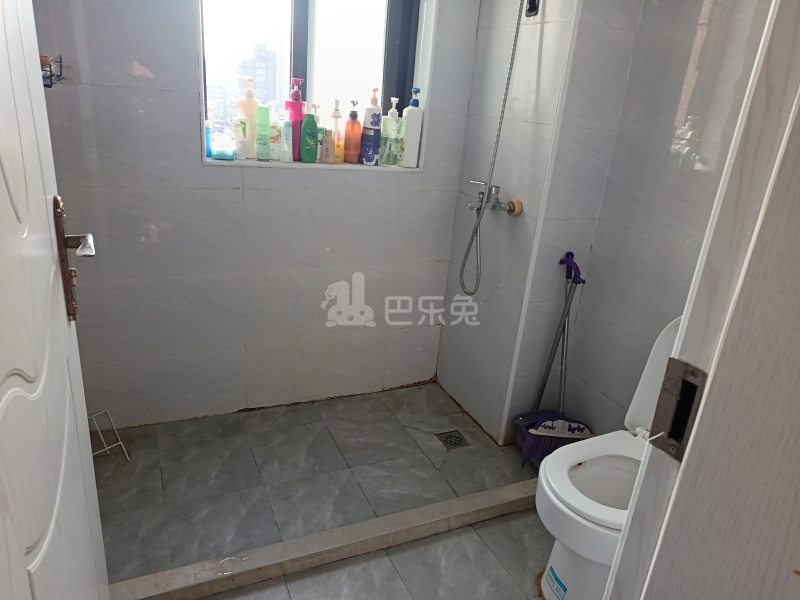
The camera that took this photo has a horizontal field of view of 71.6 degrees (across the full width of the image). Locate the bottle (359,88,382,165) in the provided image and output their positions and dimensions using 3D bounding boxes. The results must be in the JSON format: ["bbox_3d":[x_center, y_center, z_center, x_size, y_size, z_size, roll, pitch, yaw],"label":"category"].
[{"bbox_3d":[-0.106,-0.645,2.078,0.082,0.277,0.062,0,21,-14],"label":"bottle"}]

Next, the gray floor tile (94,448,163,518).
[{"bbox_3d":[-0.921,0.600,1.776,0.300,0.010,0.300,-5,23,-25],"label":"gray floor tile"}]

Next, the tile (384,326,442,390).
[{"bbox_3d":[0.054,0.253,2.479,0.260,0.280,0.010,-5,22,-25],"label":"tile"}]

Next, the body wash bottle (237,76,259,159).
[{"bbox_3d":[-0.538,-0.642,1.962,0.073,0.275,0.050,-2,22,-19],"label":"body wash bottle"}]

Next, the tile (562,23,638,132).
[{"bbox_3d":[0.627,-0.702,1.760,0.238,0.300,0.010,-5,22,-25],"label":"tile"}]

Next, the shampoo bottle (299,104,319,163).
[{"bbox_3d":[-0.327,-0.600,2.018,0.064,0.192,0.042,-2,22,-19],"label":"shampoo bottle"}]

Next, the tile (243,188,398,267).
[{"bbox_3d":[-0.289,-0.270,2.115,0.602,0.301,0.010,-5,22,-24],"label":"tile"}]

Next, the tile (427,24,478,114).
[{"bbox_3d":[0.196,-0.863,2.092,0.166,0.300,0.010,-5,22,-25],"label":"tile"}]

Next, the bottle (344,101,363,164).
[{"bbox_3d":[-0.172,-0.617,2.057,0.065,0.228,0.054,0,21,-14],"label":"bottle"}]

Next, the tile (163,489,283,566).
[{"bbox_3d":[-0.518,0.669,1.626,0.296,0.010,0.275,-5,22,-25],"label":"tile"}]

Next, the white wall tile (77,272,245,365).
[{"bbox_3d":[-0.856,0.060,1.969,0.600,0.302,0.010,-5,23,-25],"label":"white wall tile"}]

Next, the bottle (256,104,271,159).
[{"bbox_3d":[-0.482,-0.587,1.954,0.051,0.187,0.040,-2,22,-19],"label":"bottle"}]

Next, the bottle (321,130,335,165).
[{"bbox_3d":[-0.271,-0.573,2.079,0.046,0.121,0.036,-2,21,-17],"label":"bottle"}]

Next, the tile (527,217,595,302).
[{"bbox_3d":[0.577,-0.141,1.967,0.238,0.300,0.010,-5,22,-25],"label":"tile"}]

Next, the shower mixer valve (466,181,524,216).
[{"bbox_3d":[0.307,-0.362,1.963,0.165,0.120,0.205,-5,22,-24],"label":"shower mixer valve"}]

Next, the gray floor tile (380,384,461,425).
[{"bbox_3d":[0.091,0.443,2.410,0.300,0.010,0.295,-5,22,-24],"label":"gray floor tile"}]

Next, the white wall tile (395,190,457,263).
[{"bbox_3d":[0.106,-0.301,2.288,0.263,0.300,0.010,-5,22,-25],"label":"white wall tile"}]

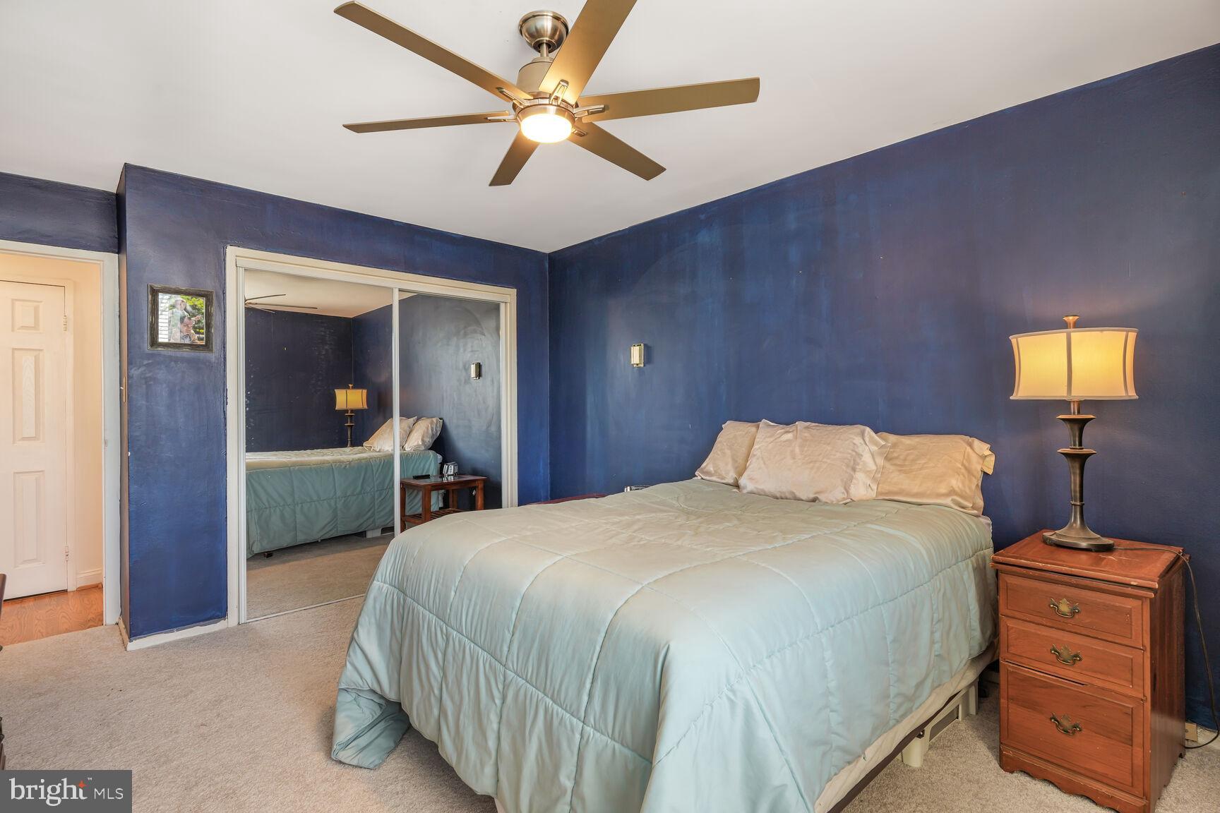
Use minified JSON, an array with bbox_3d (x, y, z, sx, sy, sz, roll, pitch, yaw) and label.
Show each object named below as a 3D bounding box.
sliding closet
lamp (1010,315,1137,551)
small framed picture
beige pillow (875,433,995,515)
[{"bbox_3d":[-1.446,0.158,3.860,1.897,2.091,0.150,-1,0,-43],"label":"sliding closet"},{"bbox_3d":[1.706,0.084,2.115,0.370,0.836,0.370,-1,0,-43],"label":"lamp"},{"bbox_3d":[-2.245,-0.456,3.023,0.280,0.338,0.025,-1,0,-43],"label":"small framed picture"},{"bbox_3d":[1.282,0.274,2.526,0.640,0.390,0.160,0,-32,47],"label":"beige pillow"}]

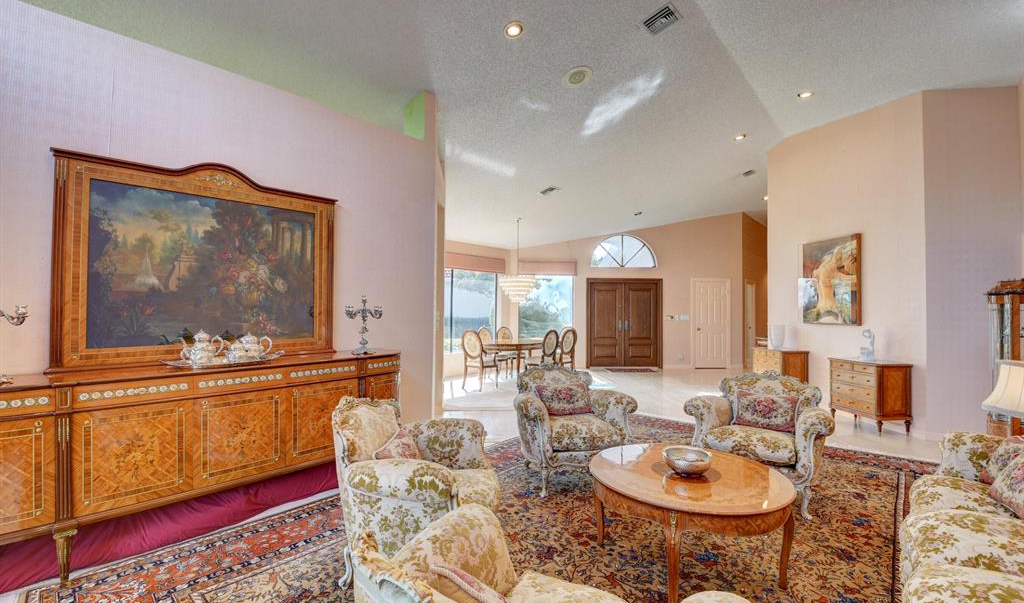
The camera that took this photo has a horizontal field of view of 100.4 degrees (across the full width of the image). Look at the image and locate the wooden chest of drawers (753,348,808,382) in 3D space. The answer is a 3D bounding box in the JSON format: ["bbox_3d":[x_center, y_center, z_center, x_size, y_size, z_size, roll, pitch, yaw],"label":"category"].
[{"bbox_3d":[4.195,1.149,6.681,0.410,0.780,0.710,0,-1,-3],"label":"wooden chest of drawers"}]

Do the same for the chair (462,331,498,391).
[{"bbox_3d":[-0.554,0.999,7.344,0.540,1.010,0.570,-1,-1,37],"label":"chair"}]

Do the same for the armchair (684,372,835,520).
[{"bbox_3d":[1.986,1.030,3.392,0.960,0.880,0.870,-1,-1,39],"label":"armchair"}]

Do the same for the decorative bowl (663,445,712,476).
[{"bbox_3d":[0.976,0.909,2.384,0.265,0.106,0.265,0,-1,18],"label":"decorative bowl"}]

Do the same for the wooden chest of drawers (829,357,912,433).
[{"bbox_3d":[4.296,1.105,5.134,0.430,0.762,0.669,0,-1,-5],"label":"wooden chest of drawers"}]

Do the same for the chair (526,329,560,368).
[{"bbox_3d":[0.516,1.007,7.564,0.490,1.010,0.550,1,-1,-44],"label":"chair"}]

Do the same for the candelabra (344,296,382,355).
[{"bbox_3d":[-1.226,0.191,3.527,0.300,0.480,0.310,-1,-1,44],"label":"candelabra"}]

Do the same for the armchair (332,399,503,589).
[{"bbox_3d":[-0.465,0.973,2.299,0.820,0.890,0.950,0,-1,8],"label":"armchair"}]

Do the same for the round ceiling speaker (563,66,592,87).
[{"bbox_3d":[0.680,-2.358,4.455,0.325,0.040,0.325,-10,-10,-2],"label":"round ceiling speaker"}]

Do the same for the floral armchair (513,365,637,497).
[{"bbox_3d":[0.455,0.998,3.544,0.950,0.890,0.820,0,-1,-13],"label":"floral armchair"}]

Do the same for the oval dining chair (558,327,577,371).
[{"bbox_3d":[0.886,1.029,8.043,0.570,1.030,0.500,-1,-1,37],"label":"oval dining chair"}]

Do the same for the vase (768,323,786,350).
[{"bbox_3d":[4.223,0.567,6.781,0.235,0.370,0.235,0,-1,-3],"label":"vase"}]

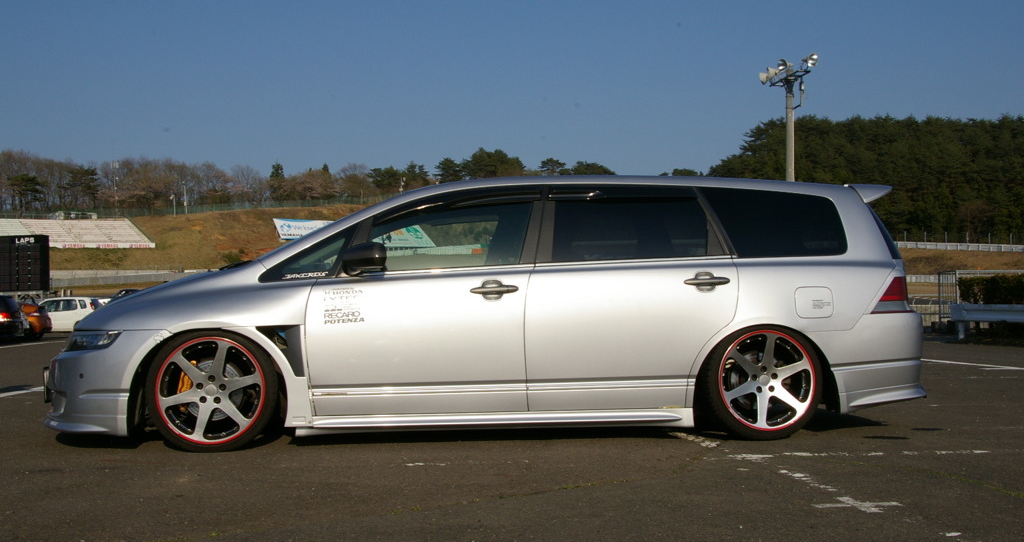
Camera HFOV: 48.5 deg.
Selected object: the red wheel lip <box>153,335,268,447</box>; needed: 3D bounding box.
[{"bbox_3d":[-1.473,0.586,5.569,0.525,0.525,0.060,0,-1,-8],"label":"red wheel lip"}]

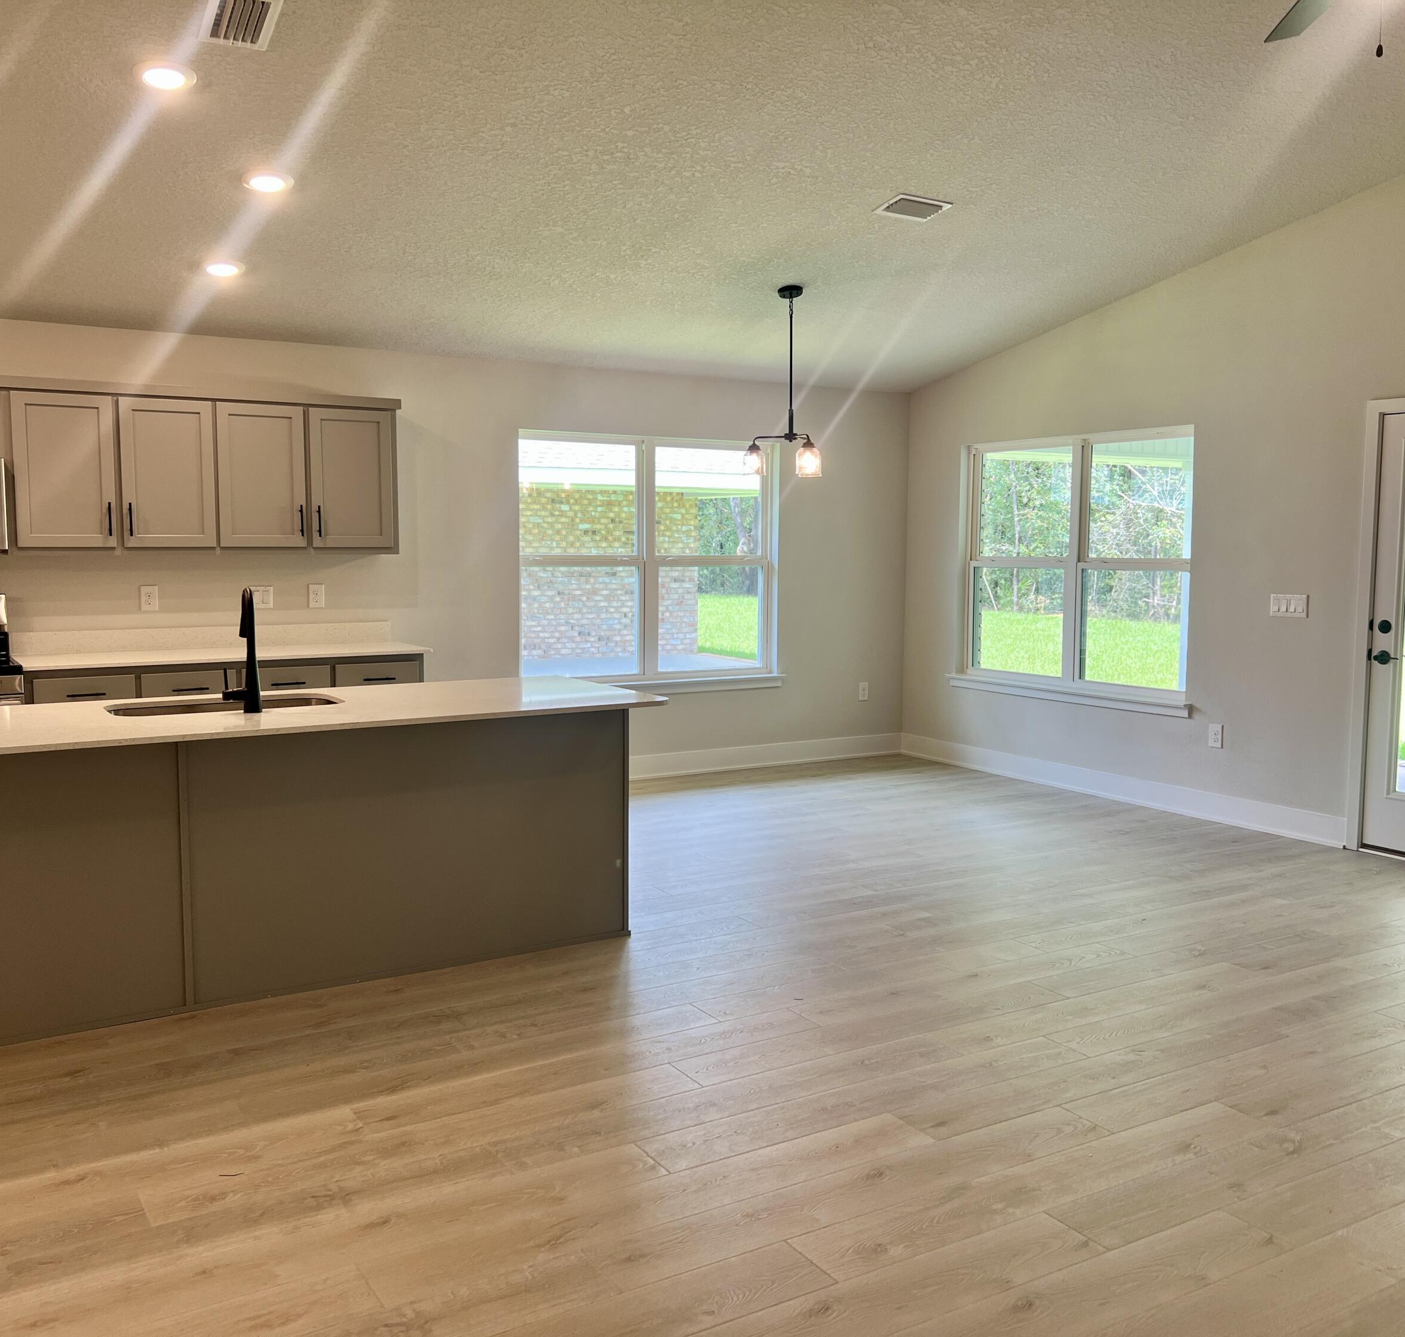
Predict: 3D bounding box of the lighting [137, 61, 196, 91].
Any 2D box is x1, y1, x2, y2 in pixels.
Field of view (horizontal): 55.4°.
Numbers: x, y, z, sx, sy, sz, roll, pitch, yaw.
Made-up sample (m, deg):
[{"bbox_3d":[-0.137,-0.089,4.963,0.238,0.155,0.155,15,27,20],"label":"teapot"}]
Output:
[{"bbox_3d":[-1.720,-1.897,4.291,0.190,0.030,0.190,-3,-5,-32],"label":"lighting"}]

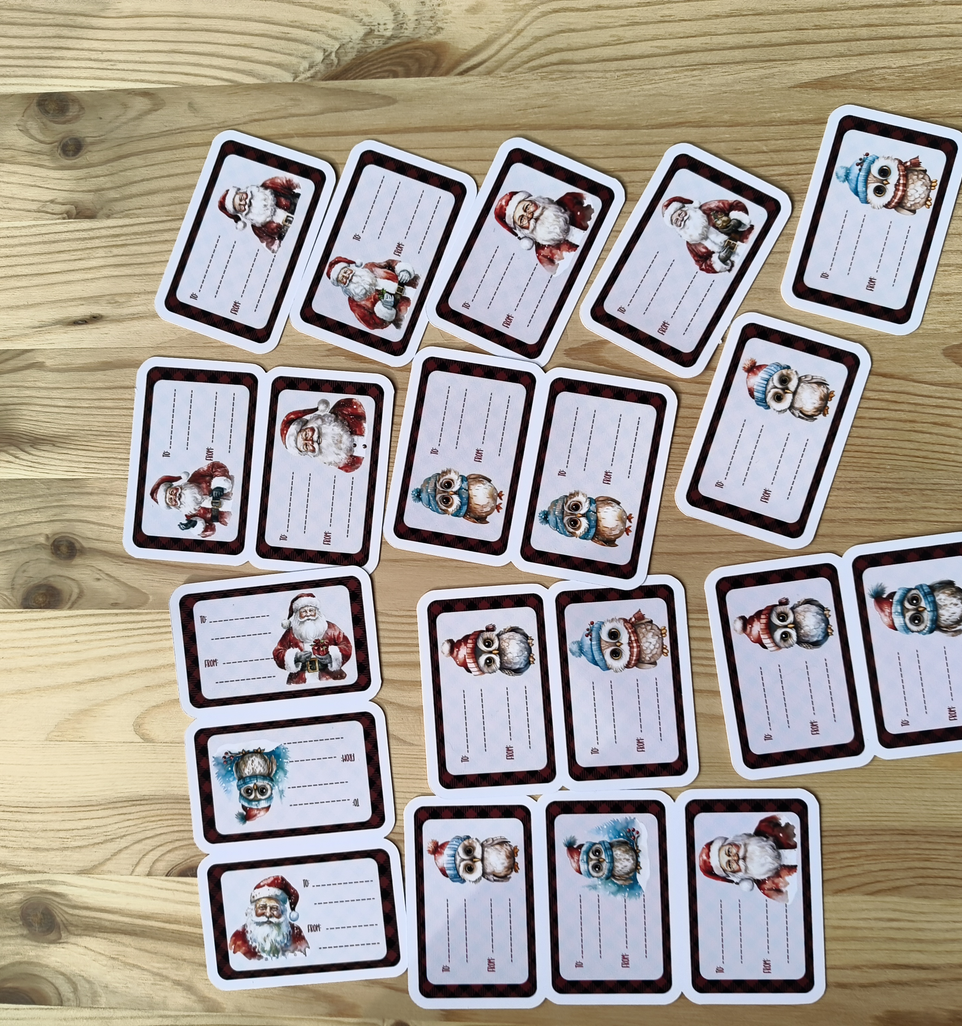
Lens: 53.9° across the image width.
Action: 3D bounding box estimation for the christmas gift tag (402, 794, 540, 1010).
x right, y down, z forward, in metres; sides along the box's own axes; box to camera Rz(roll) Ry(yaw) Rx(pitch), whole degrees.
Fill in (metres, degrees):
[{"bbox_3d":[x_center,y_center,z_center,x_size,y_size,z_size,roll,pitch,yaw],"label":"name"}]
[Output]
[{"bbox_3d":[-0.002,0.142,0.346,0.051,0.001,0.077,-2,89,4],"label":"christmas gift tag"}]

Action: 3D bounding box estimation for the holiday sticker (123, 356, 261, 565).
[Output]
[{"bbox_3d":[-0.107,-0.020,0.353,0.050,0.001,0.076,5,89,4],"label":"holiday sticker"}]

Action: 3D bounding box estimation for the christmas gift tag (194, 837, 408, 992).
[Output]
[{"bbox_3d":[-0.065,0.147,0.346,0.076,0.001,0.050,-7,88,4],"label":"christmas gift tag"}]

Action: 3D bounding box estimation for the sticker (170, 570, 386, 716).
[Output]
[{"bbox_3d":[-0.077,0.049,0.354,0.077,0.001,0.051,-7,88,4],"label":"sticker"}]

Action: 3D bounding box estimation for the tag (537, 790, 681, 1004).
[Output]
[{"bbox_3d":[0.046,0.137,0.338,0.050,0.001,0.076,-2,89,4],"label":"tag"}]

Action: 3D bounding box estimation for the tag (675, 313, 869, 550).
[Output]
[{"bbox_3d":[0.103,-0.029,0.333,0.050,0.001,0.076,18,90,5],"label":"tag"}]

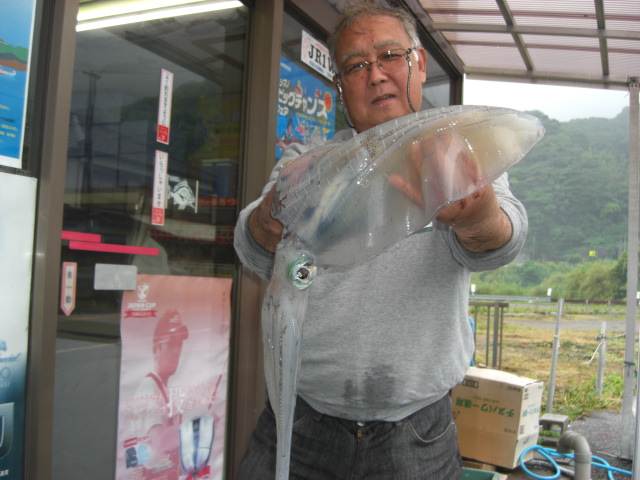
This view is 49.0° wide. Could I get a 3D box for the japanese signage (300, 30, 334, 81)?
[{"bbox_3d":[0.026,-0.678,2.697,0.010,0.110,0.450,1,-2,23],"label":"japanese signage"}]

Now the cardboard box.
[{"bbox_3d":[1.037,1.050,4.183,0.422,0.463,0.334,6,-1,36],"label":"cardboard box"}]

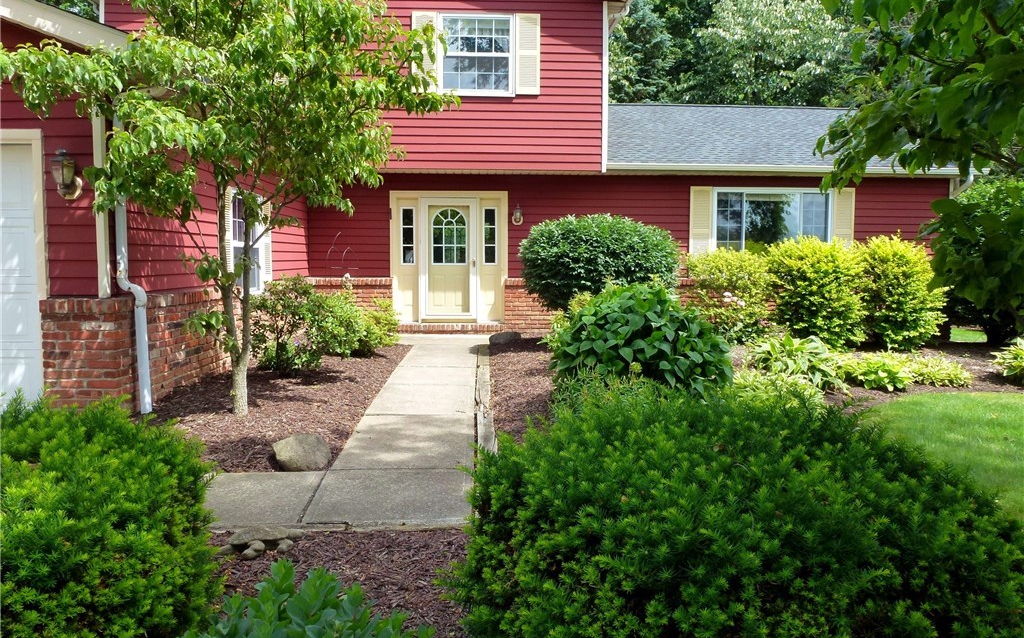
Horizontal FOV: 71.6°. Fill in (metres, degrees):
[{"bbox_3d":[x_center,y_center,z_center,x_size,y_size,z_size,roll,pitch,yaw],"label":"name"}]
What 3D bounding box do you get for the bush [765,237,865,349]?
[{"bbox_3d":[4.441,-0.385,10.364,1.357,1.599,1.316,0,5,-2],"label":"bush"}]

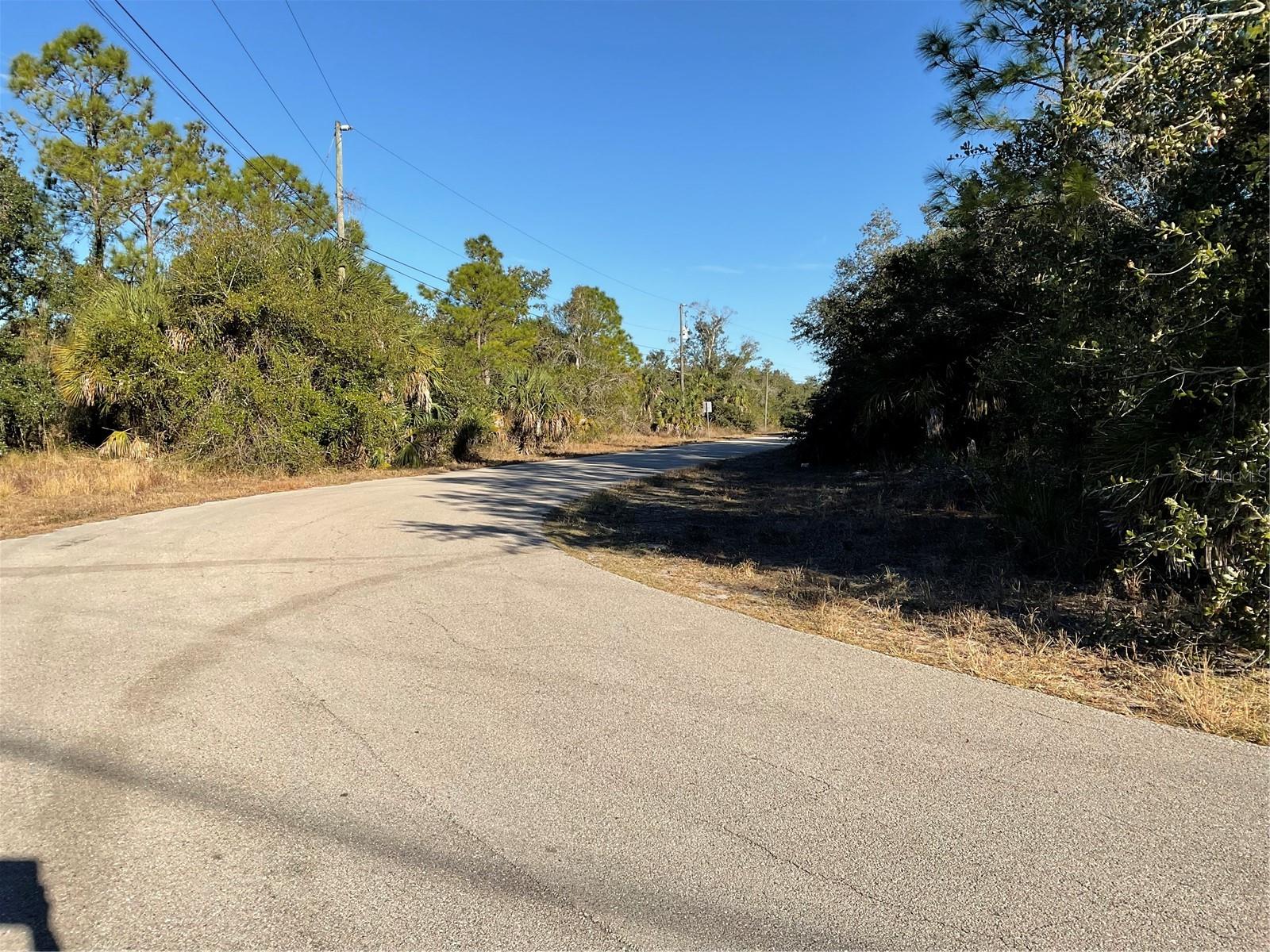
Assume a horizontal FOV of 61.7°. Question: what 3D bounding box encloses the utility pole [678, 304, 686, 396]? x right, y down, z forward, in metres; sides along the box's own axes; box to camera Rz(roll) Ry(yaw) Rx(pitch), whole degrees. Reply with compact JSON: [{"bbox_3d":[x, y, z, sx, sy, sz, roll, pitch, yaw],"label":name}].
[{"bbox_3d":[3.600,-7.950,80.000,0.280,10.200,0.280,-1,3,0],"label":"utility pole"}]

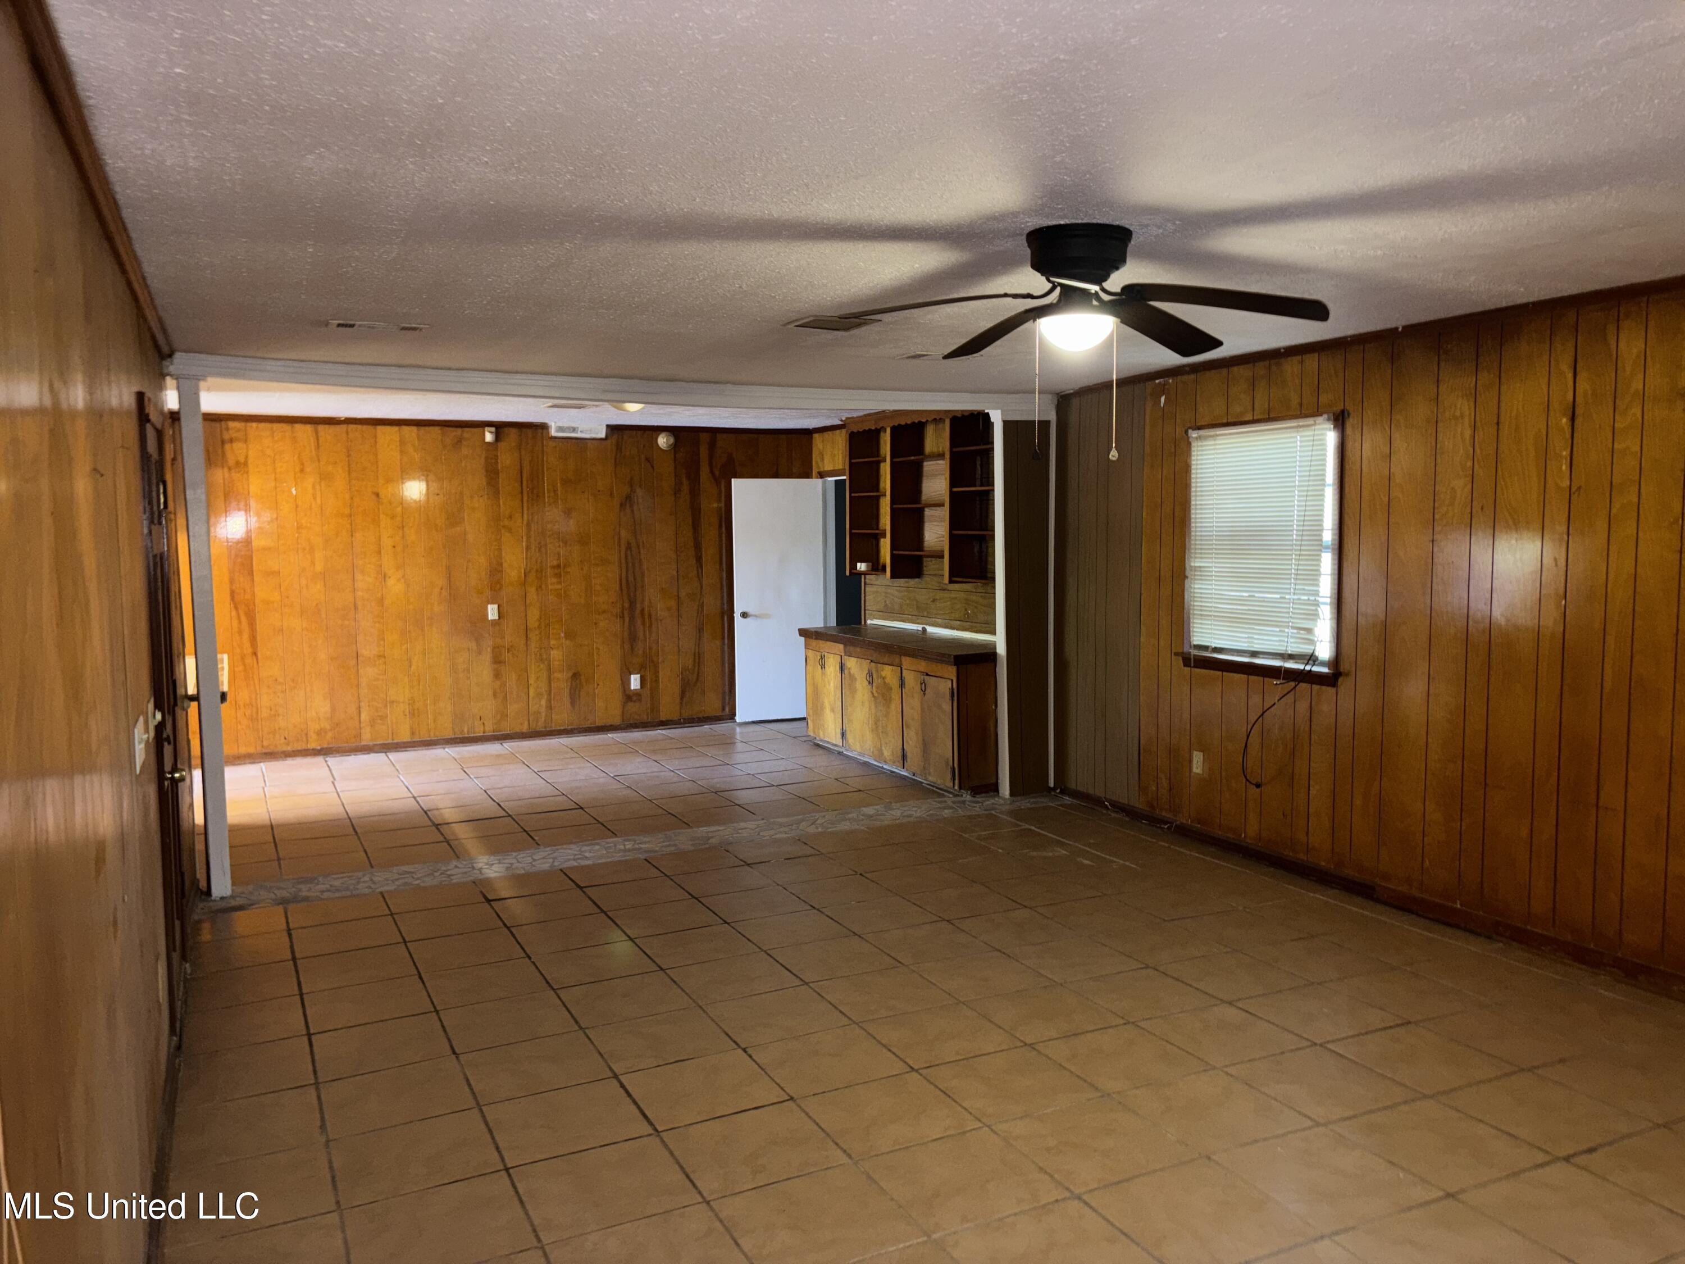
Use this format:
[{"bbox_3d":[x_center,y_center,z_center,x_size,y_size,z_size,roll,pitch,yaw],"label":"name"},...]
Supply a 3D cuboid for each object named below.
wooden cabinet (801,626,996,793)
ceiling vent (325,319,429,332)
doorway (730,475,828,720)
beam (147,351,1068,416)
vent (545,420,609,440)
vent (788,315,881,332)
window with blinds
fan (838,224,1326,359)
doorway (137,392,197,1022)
[{"bbox_3d":[0.431,0.461,8.672,0.610,0.870,2.130,-3,6,-26],"label":"wooden cabinet"},{"bbox_3d":[-1.748,-1.149,4.761,0.350,0.025,0.180,-3,6,-26],"label":"ceiling vent"},{"bbox_3d":[-0.517,-0.271,10.585,0.820,2.020,0.080,-4,6,-29],"label":"doorway"},{"bbox_3d":[-0.879,-1.253,6.574,4.700,0.115,0.130,-3,6,-26],"label":"beam"},{"bbox_3d":[-2.055,-1.571,9.882,0.450,0.135,0.060,-3,6,-26],"label":"vent"},{"bbox_3d":[-0.040,-1.181,4.864,0.300,0.025,0.300,-3,6,-26],"label":"vent"},{"bbox_3d":[1.980,-0.420,6.062,0.100,1.160,0.950,-3,6,-26],"label":"window with blinds"},{"bbox_3d":[0.633,-0.907,3.402,1.280,0.310,1.280,-3,6,-26],"label":"fan"},{"bbox_3d":[-2.384,0.284,4.419,0.100,2.090,0.960,-3,6,-26],"label":"doorway"}]

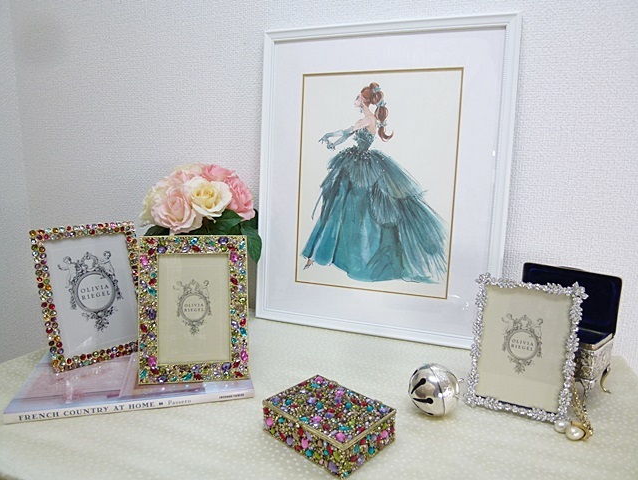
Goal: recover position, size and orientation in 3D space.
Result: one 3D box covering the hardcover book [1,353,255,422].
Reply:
[{"bbox_3d":[-0.257,0.187,0.662,0.290,0.014,0.225,-1,10,-15],"label":"hardcover book"}]

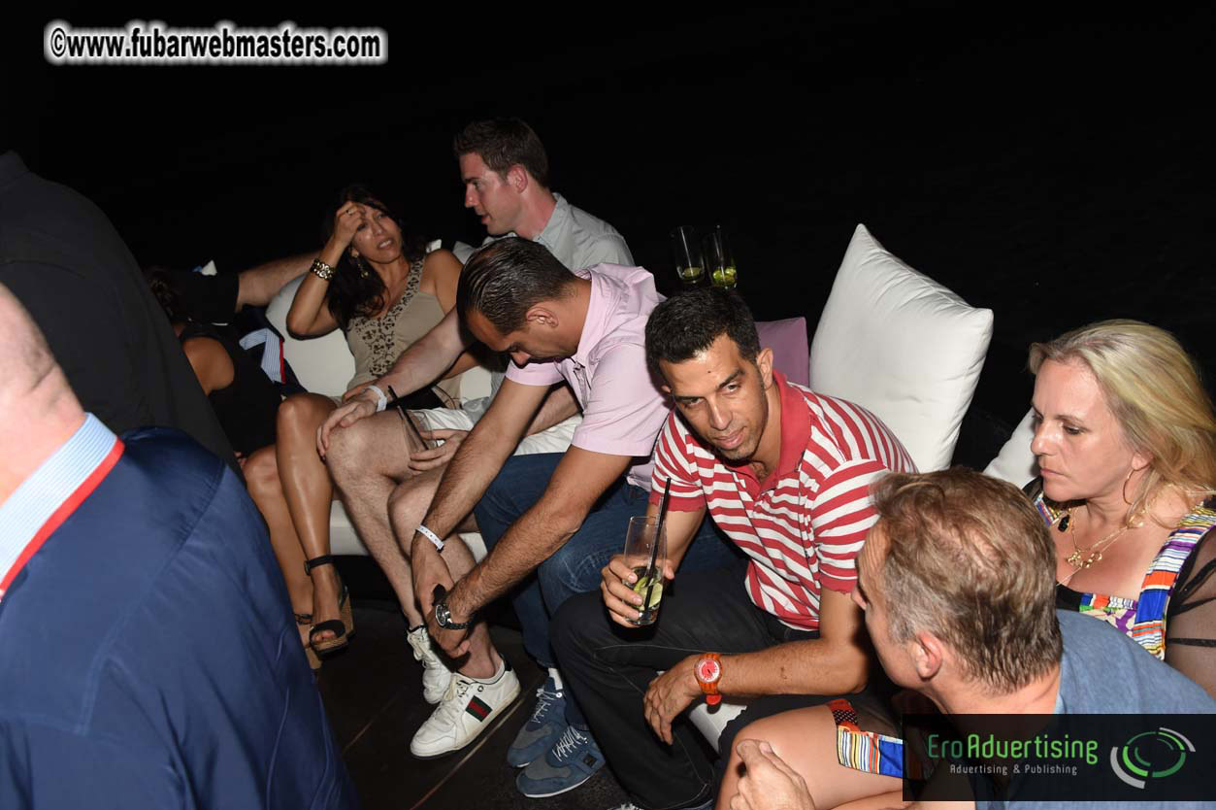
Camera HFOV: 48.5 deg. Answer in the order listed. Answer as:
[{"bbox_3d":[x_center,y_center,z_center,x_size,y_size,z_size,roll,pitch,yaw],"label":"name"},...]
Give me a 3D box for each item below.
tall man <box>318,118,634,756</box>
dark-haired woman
[{"bbox_3d":[-0.329,0.045,3.030,0.680,1.260,0.800,7,28,43],"label":"tall man"},{"bbox_3d":[-0.638,0.043,3.440,0.560,1.090,0.800,1,24,33],"label":"dark-haired woman"}]

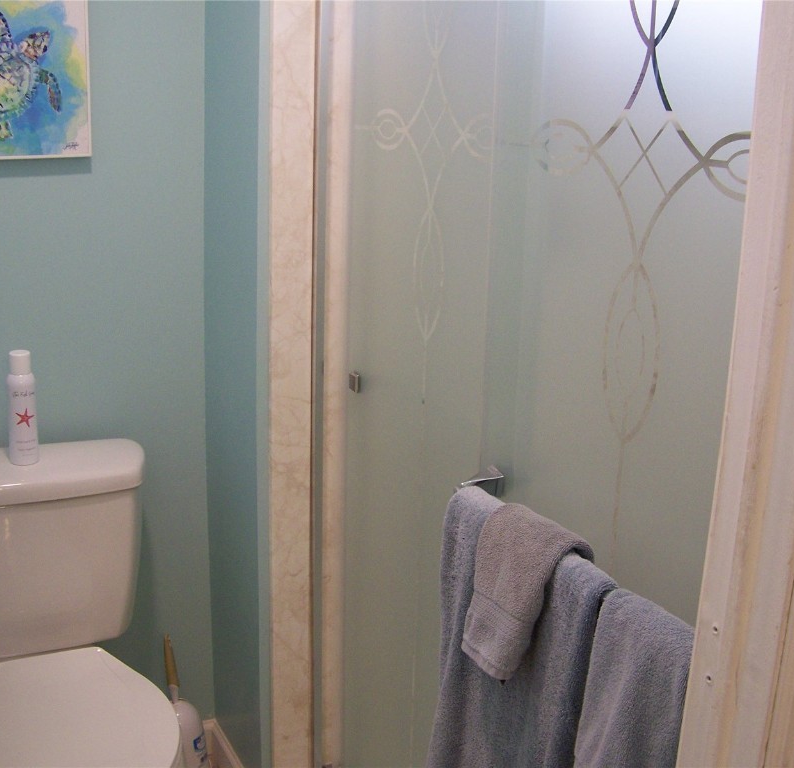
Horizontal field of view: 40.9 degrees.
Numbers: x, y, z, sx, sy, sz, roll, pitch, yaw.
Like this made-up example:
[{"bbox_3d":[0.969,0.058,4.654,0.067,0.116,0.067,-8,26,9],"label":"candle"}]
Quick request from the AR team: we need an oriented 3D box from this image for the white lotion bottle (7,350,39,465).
[{"bbox_3d":[-0.663,0.041,1.885,0.052,0.197,0.052,-6,16,-27],"label":"white lotion bottle"}]

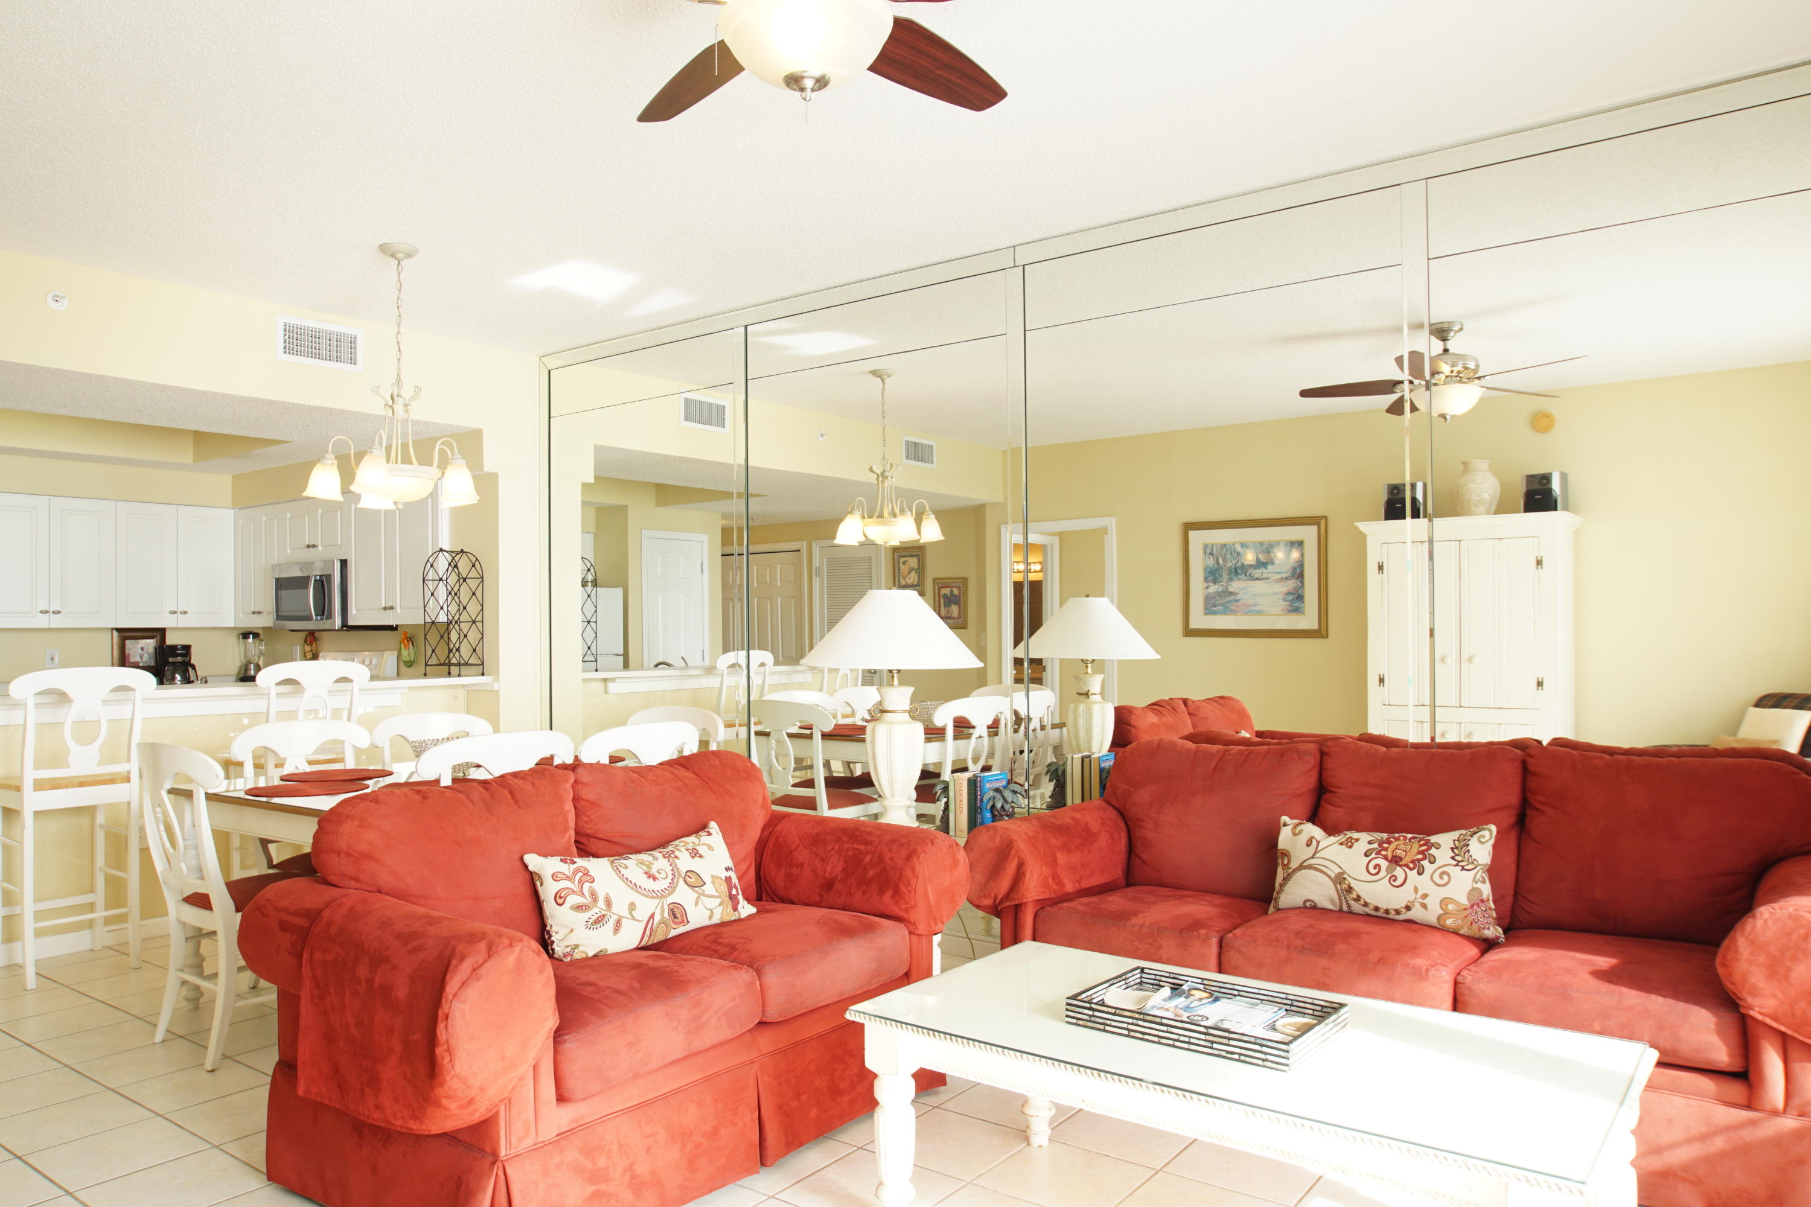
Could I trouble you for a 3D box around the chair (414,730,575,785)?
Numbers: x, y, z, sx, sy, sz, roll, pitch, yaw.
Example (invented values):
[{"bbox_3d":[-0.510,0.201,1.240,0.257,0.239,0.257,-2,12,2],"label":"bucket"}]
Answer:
[{"bbox_3d":[-1.475,0.911,4.014,0.546,0.970,0.549,-1,-1,37],"label":"chair"}]

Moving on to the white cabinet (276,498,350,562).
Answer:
[{"bbox_3d":[-3.461,-0.437,7.363,0.768,0.387,0.310,-1,-1,37],"label":"white cabinet"}]

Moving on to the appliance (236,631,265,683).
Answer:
[{"bbox_3d":[-4.261,0.383,7.852,0.180,0.375,0.170,1,-2,-42],"label":"appliance"}]

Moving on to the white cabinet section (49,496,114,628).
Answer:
[{"bbox_3d":[-4.974,-0.232,7.214,0.319,0.759,0.344,-1,-1,37],"label":"white cabinet section"}]

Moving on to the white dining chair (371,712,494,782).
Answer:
[{"bbox_3d":[-1.768,0.925,4.883,0.550,0.945,0.560,-1,-1,37],"label":"white dining chair"}]

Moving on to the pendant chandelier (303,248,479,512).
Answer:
[{"bbox_3d":[-1.907,-0.845,4.549,0.660,0.990,0.660,-1,-1,37],"label":"pendant chandelier"}]

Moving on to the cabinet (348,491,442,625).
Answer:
[{"bbox_3d":[-2.746,-0.269,6.808,0.926,0.767,0.325,-1,-1,37],"label":"cabinet"}]

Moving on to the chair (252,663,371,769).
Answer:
[{"bbox_3d":[-2.737,0.846,5.393,0.513,1.180,0.499,-1,-1,37],"label":"chair"}]

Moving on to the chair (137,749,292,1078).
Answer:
[{"bbox_3d":[-2.058,0.906,3.865,0.550,0.947,0.540,-1,-1,37],"label":"chair"}]

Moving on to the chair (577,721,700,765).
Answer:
[{"bbox_3d":[-1.155,0.911,4.485,0.550,0.945,0.560,-1,-1,37],"label":"chair"}]

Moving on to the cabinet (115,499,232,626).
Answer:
[{"bbox_3d":[-4.687,-0.233,7.653,0.310,0.768,0.690,-1,-1,37],"label":"cabinet"}]

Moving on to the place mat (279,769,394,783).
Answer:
[{"bbox_3d":[-2.107,0.642,4.485,0.382,0.009,0.382,-1,-1,0],"label":"place mat"}]

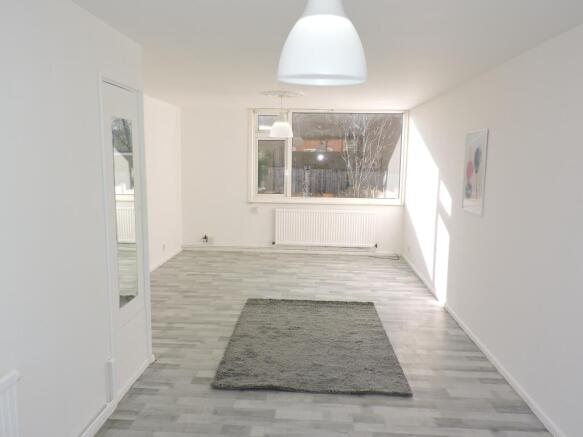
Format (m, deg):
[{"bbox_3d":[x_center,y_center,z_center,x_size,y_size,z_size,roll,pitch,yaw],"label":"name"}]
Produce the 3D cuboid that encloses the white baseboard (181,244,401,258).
[{"bbox_3d":[-0.002,0.562,7.934,3.690,0.072,0.020,1,8,3],"label":"white baseboard"}]

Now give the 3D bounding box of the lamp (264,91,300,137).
[{"bbox_3d":[-0.113,-1.251,5.736,0.450,0.528,0.450,1,8,3],"label":"lamp"}]

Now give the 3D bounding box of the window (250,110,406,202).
[{"bbox_3d":[0.584,-0.988,7.727,2.579,1.533,0.100,1,8,3],"label":"window"}]

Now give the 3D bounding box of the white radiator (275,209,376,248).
[{"bbox_3d":[0.560,0.165,7.790,1.640,0.619,0.105,1,8,3],"label":"white radiator"}]

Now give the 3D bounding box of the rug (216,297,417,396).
[{"bbox_3d":[0.167,1.067,4.288,1.406,0.030,1.977,1,8,3],"label":"rug"}]

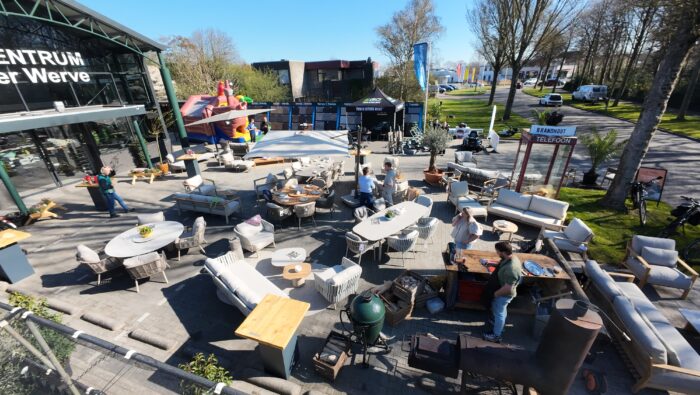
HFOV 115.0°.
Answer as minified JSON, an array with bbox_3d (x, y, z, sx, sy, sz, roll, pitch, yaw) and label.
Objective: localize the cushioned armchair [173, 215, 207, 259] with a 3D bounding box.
[{"bbox_3d":[-4.556,1.155,6.446,0.640,0.870,0.620,-12,26,-24],"label":"cushioned armchair"}]

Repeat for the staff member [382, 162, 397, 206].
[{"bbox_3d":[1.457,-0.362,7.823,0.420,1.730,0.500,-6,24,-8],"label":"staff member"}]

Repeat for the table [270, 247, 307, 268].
[{"bbox_3d":[-1.406,1.521,5.222,0.780,0.370,0.580,-5,25,-8],"label":"table"}]

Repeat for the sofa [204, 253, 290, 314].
[{"bbox_3d":[-1.877,1.784,4.260,2.050,0.720,0.750,18,31,35],"label":"sofa"}]

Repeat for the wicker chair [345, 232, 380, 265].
[{"bbox_3d":[0.283,1.312,6.052,0.570,0.800,0.590,-20,30,-38],"label":"wicker chair"}]

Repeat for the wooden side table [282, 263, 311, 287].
[{"bbox_3d":[-1.236,1.902,5.280,0.620,0.360,0.500,-5,24,-9],"label":"wooden side table"}]

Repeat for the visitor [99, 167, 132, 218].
[{"bbox_3d":[-8.864,-0.172,8.303,0.550,1.750,0.500,-11,26,-19],"label":"visitor"}]

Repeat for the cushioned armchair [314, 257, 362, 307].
[{"bbox_3d":[-0.241,1.841,4.923,0.732,0.738,0.684,-20,30,-37],"label":"cushioned armchair"}]

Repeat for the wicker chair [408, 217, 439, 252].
[{"bbox_3d":[1.989,0.926,6.052,0.600,0.780,0.600,-18,28,-31],"label":"wicker chair"}]

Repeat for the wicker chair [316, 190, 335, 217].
[{"bbox_3d":[-0.777,0.205,7.538,0.600,0.780,0.600,0,25,3],"label":"wicker chair"}]

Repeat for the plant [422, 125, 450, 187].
[{"bbox_3d":[3.674,-1.677,9.506,1.000,2.400,1.000,-1,25,0],"label":"plant"}]

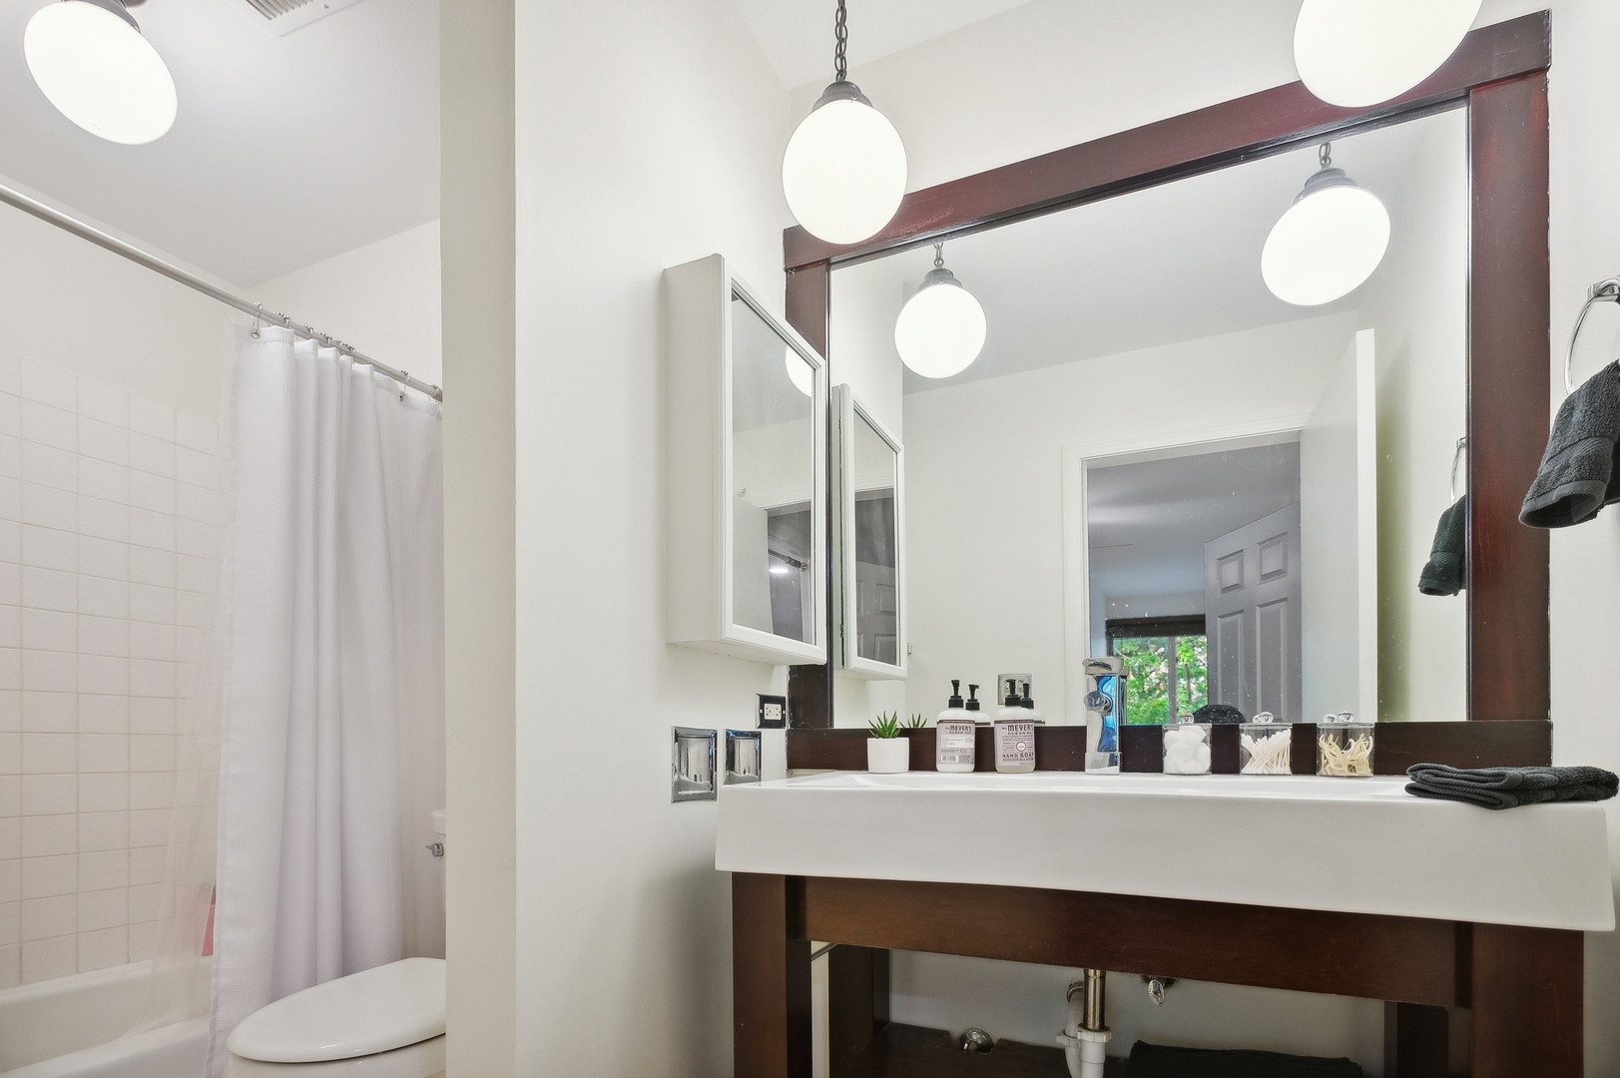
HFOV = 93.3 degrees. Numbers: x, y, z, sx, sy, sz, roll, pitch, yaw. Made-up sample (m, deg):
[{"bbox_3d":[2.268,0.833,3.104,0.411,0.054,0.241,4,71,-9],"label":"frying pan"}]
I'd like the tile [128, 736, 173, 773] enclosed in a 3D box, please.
[{"bbox_3d":[-1.927,0.628,2.240,0.010,0.109,0.111,-1,-7,27],"label":"tile"}]

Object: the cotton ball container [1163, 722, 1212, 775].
[{"bbox_3d":[0.636,0.352,1.290,0.074,0.091,0.074,-2,-4,22],"label":"cotton ball container"}]

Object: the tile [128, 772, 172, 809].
[{"bbox_3d":[-1.926,0.737,2.239,0.010,0.109,0.111,-1,-7,27],"label":"tile"}]

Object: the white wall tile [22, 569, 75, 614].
[{"bbox_3d":[-2.041,0.137,2.053,0.009,0.108,0.108,-3,-7,27],"label":"white wall tile"}]

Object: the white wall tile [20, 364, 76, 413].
[{"bbox_3d":[-2.041,-0.408,2.053,0.009,0.105,0.108,-3,-7,27],"label":"white wall tile"}]

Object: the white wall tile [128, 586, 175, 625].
[{"bbox_3d":[-1.955,0.200,2.273,0.010,0.108,0.108,-5,-7,26],"label":"white wall tile"}]

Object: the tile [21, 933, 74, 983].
[{"bbox_3d":[-2.024,1.117,2.036,0.010,0.109,0.111,-1,-7,27],"label":"tile"}]

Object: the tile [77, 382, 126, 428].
[{"bbox_3d":[-1.985,-0.381,2.147,0.009,0.105,0.108,-3,-7,27],"label":"tile"}]

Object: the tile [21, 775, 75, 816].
[{"bbox_3d":[-2.027,0.681,2.039,0.010,0.109,0.111,-1,-7,27],"label":"tile"}]

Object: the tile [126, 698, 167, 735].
[{"bbox_3d":[-1.934,0.521,2.249,0.010,0.108,0.108,-5,-7,26],"label":"tile"}]

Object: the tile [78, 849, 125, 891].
[{"bbox_3d":[-1.953,0.917,2.114,0.010,0.108,0.108,-5,-7,26],"label":"tile"}]

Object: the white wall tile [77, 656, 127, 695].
[{"bbox_3d":[-1.985,0.383,2.147,0.009,0.108,0.108,-3,-7,27],"label":"white wall tile"}]

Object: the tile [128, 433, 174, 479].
[{"bbox_3d":[-1.932,-0.244,2.246,0.010,0.109,0.111,-1,-7,27],"label":"tile"}]

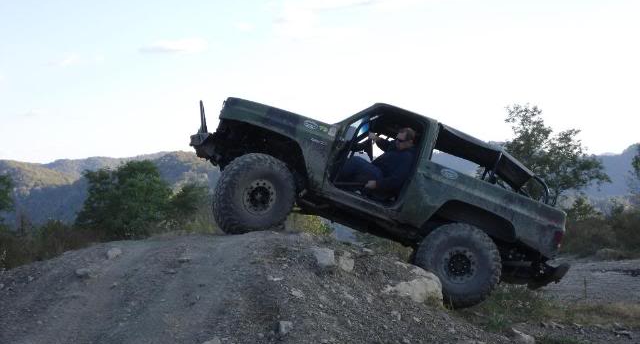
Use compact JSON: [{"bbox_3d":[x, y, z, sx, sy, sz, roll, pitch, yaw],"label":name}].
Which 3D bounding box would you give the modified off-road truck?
[{"bbox_3d":[0.852,0.217,15.436,5.040,2.150,2.100,19,4,12],"label":"modified off-road truck"}]

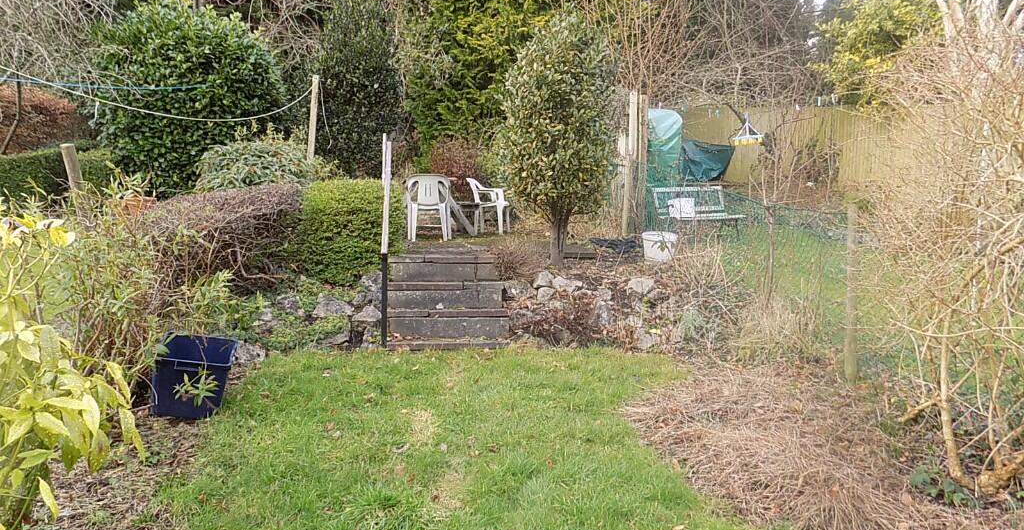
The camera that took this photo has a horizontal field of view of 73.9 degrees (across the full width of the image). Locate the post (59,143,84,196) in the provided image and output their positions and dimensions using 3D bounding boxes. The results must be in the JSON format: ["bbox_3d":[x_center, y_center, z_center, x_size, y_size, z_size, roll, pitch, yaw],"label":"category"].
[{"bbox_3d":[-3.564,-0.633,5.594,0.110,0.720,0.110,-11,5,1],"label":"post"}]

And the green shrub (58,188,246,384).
[{"bbox_3d":[-2.529,0.131,4.800,1.200,1.280,1.000,-3,6,-27],"label":"green shrub"}]

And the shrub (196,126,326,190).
[{"bbox_3d":[-2.761,-1.042,7.500,1.420,0.950,1.150,-2,6,-20],"label":"shrub"}]

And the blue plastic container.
[{"bbox_3d":[-1.890,0.658,4.050,0.410,0.360,0.480,6,7,-19],"label":"blue plastic container"}]

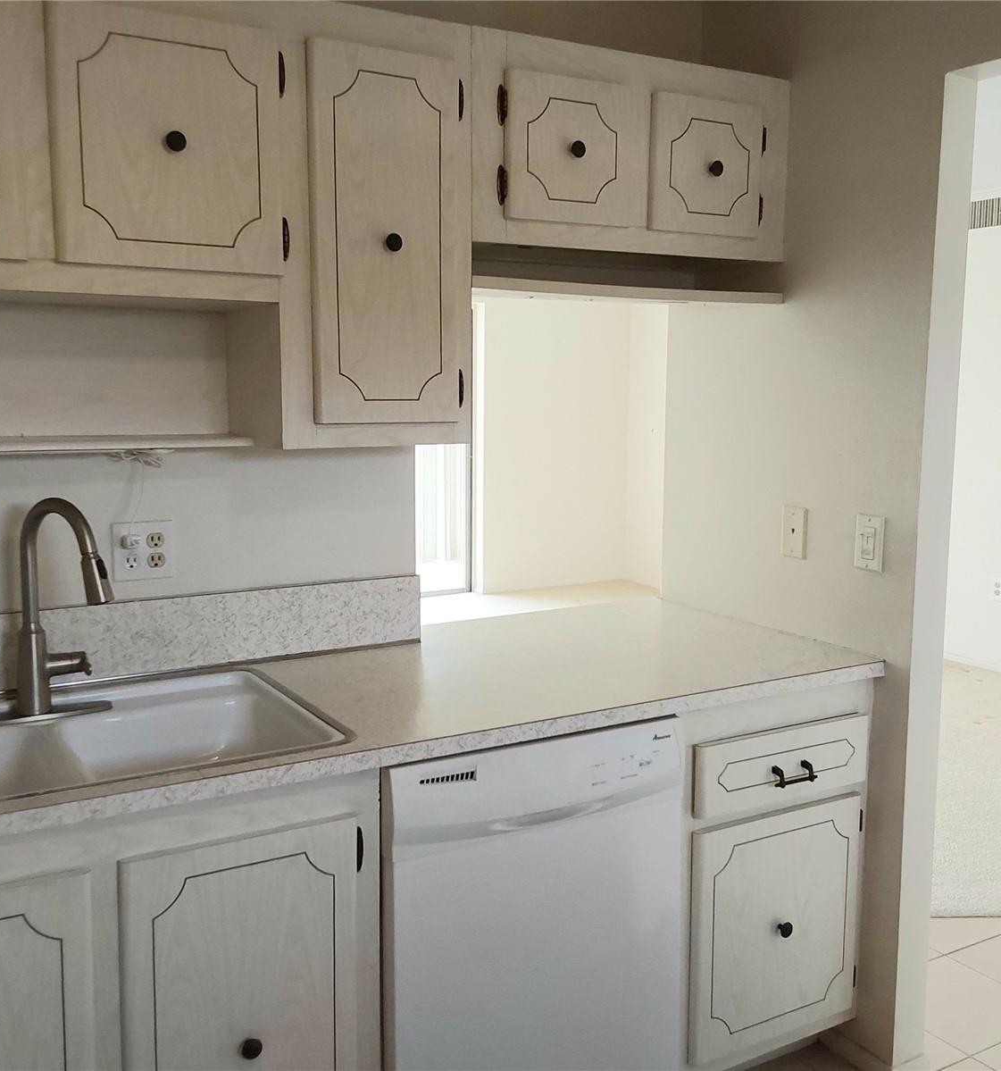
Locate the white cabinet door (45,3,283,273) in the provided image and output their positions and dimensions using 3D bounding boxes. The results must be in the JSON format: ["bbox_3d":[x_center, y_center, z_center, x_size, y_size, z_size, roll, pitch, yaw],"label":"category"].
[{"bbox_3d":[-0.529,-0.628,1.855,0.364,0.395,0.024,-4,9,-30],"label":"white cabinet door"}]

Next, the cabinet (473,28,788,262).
[{"bbox_3d":[0.221,-0.801,2.511,0.800,0.400,0.320,-4,9,-30],"label":"cabinet"}]

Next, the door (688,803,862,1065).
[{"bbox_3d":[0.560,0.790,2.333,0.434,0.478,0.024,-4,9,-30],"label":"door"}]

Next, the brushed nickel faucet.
[{"bbox_3d":[-0.725,0.125,1.960,0.260,0.390,0.125,7,10,40],"label":"brushed nickel faucet"}]

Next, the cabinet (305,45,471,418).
[{"bbox_3d":[-0.286,-0.565,2.241,0.345,0.725,0.320,-4,9,-30],"label":"cabinet"}]

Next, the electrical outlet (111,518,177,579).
[{"bbox_3d":[-0.700,0.031,2.264,0.116,0.114,0.010,-4,9,-30],"label":"electrical outlet"}]

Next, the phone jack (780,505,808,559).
[{"bbox_3d":[0.669,-0.006,2.632,0.012,0.115,0.072,-4,9,-30],"label":"phone jack"}]

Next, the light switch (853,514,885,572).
[{"bbox_3d":[0.781,0.017,2.442,0.012,0.115,0.073,-4,9,-30],"label":"light switch"}]

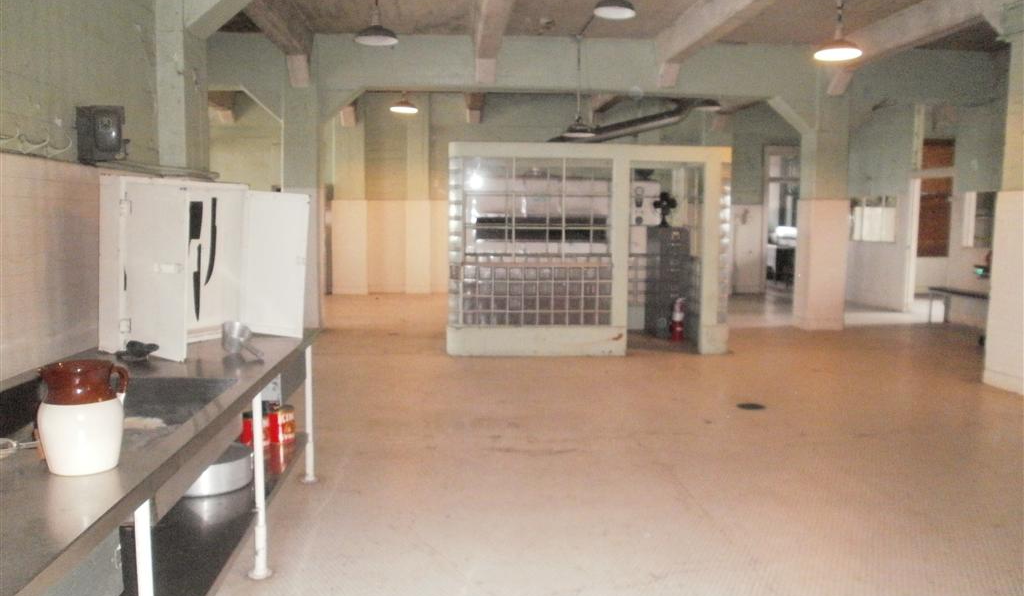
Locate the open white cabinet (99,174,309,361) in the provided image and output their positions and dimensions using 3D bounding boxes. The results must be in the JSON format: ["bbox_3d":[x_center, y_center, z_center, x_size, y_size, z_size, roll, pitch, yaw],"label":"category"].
[{"bbox_3d":[-1.488,-0.168,3.719,0.520,0.818,0.780,5,8,33],"label":"open white cabinet"}]

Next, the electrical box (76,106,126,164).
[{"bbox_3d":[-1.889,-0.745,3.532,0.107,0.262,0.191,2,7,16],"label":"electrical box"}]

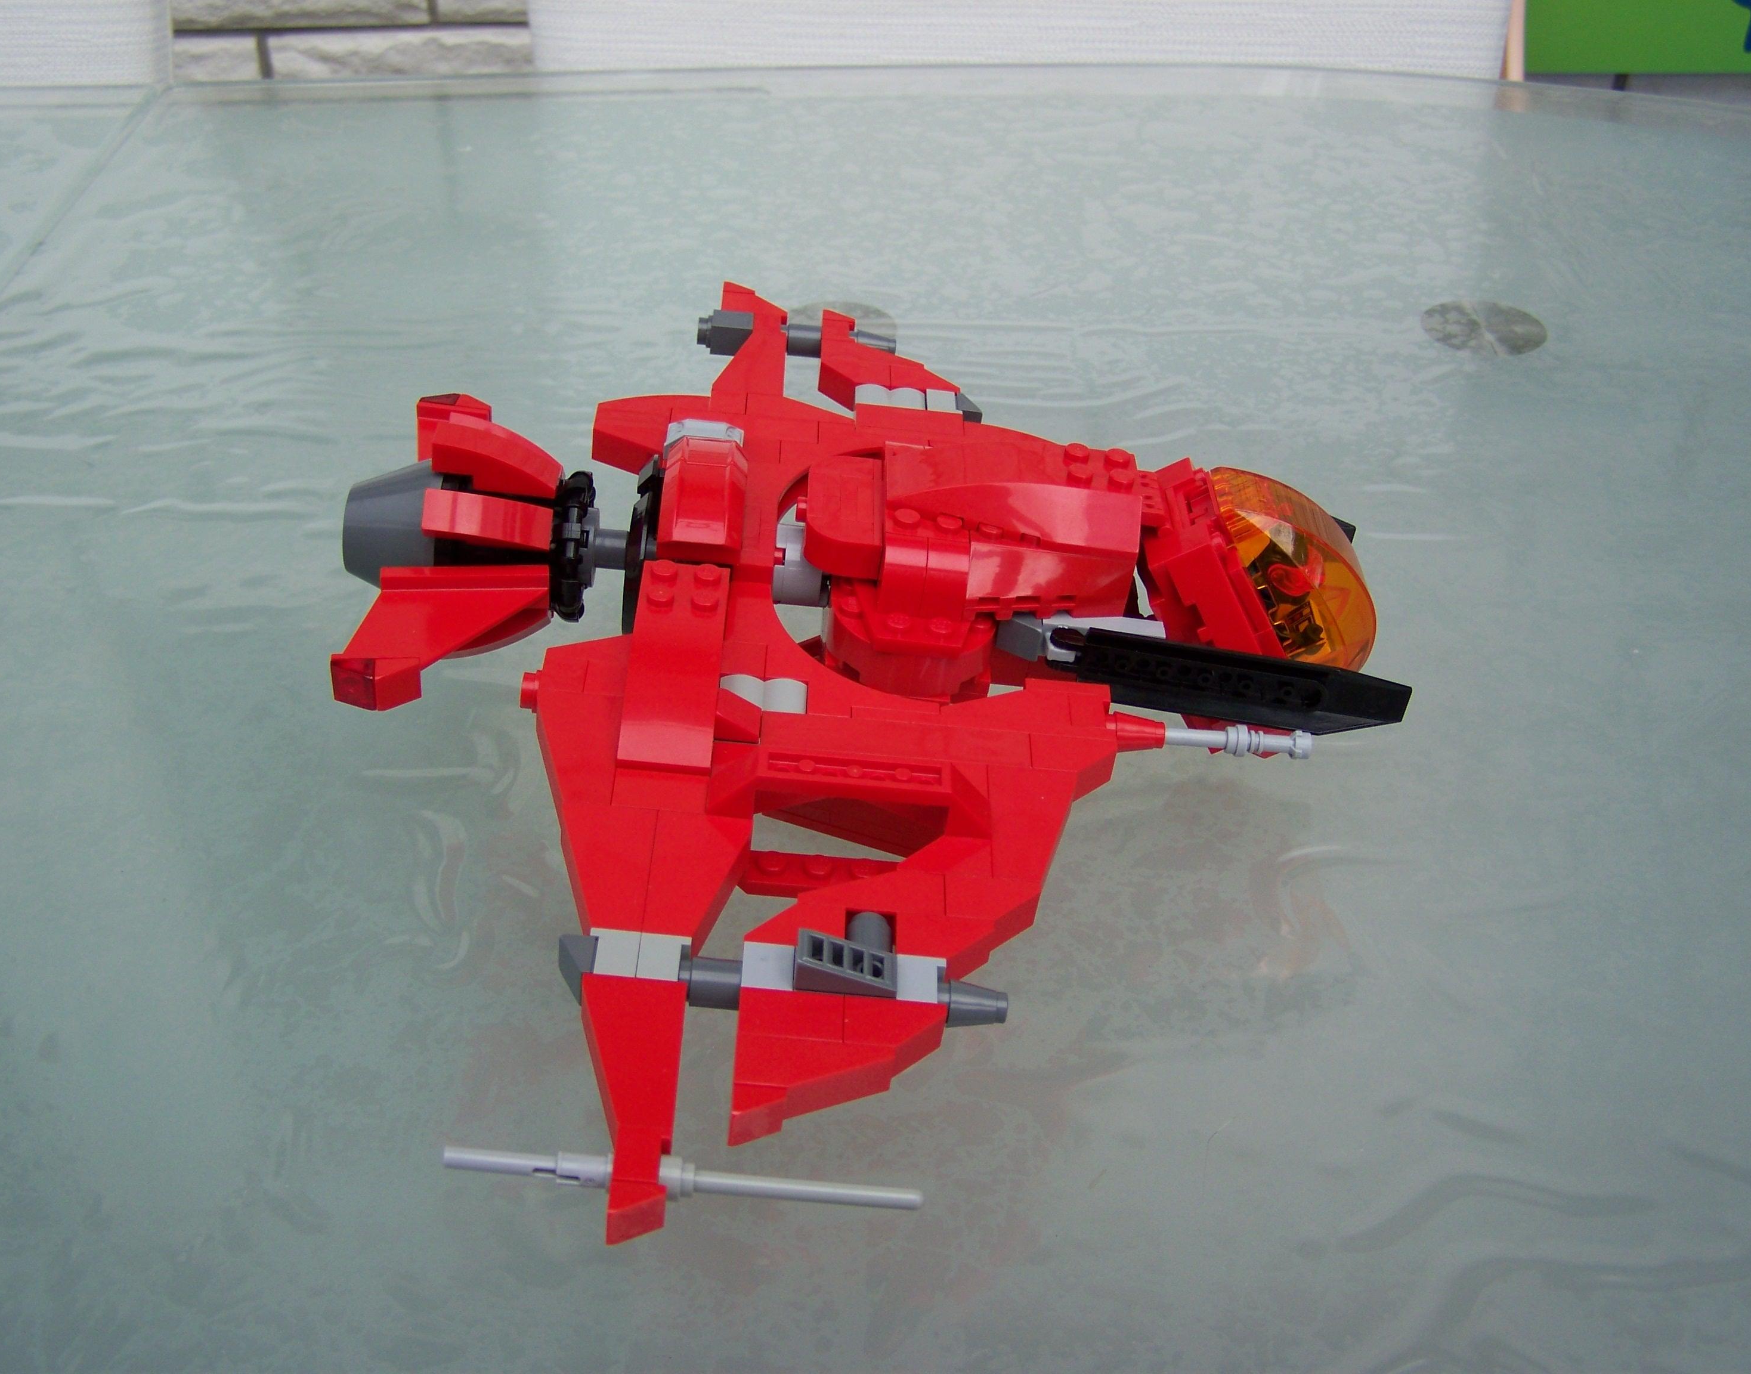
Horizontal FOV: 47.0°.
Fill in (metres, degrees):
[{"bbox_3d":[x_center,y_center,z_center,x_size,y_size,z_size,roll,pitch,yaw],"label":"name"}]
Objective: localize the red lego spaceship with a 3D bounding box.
[{"bbox_3d":[0.000,-0.007,0.386,0.209,0.069,0.275,4,38,-2],"label":"red lego spaceship"}]

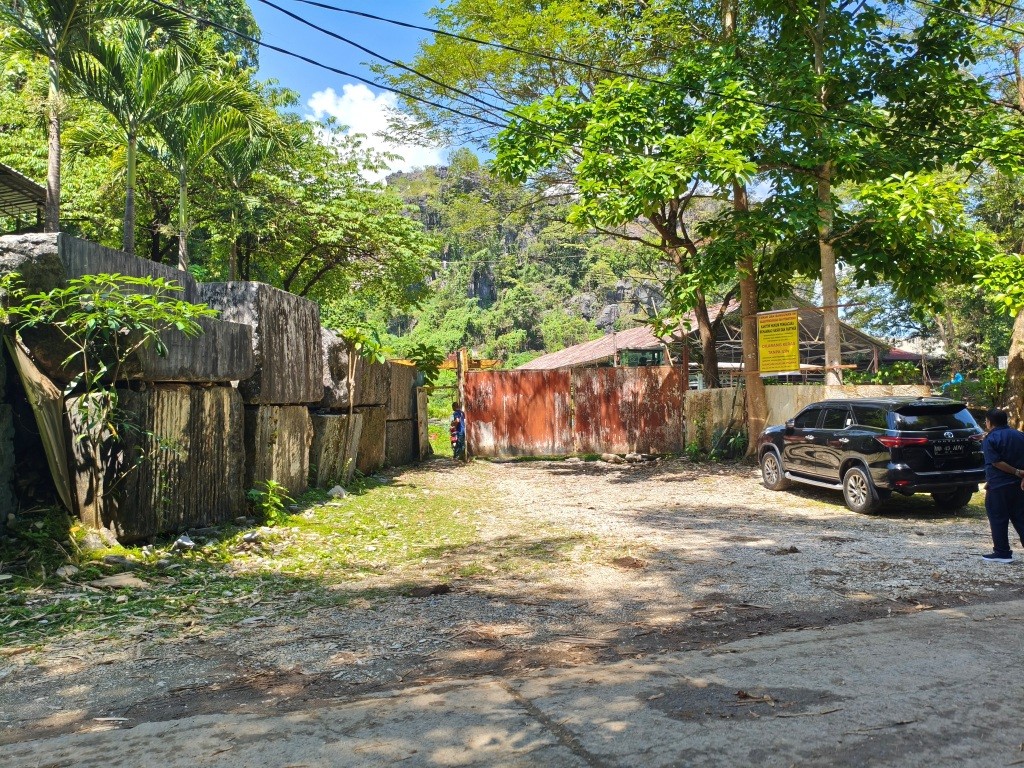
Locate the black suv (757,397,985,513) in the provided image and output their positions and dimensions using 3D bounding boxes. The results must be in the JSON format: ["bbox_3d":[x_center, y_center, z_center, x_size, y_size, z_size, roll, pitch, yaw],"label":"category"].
[{"bbox_3d":[6.120,1.140,13.530,1.860,1.820,4.800,0,-2,-9],"label":"black suv"}]

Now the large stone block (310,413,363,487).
[{"bbox_3d":[-4.221,1.396,16.799,1.000,1.500,1.900,0,-2,11],"label":"large stone block"}]

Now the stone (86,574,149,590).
[{"bbox_3d":[-3.700,1.842,7.204,0.540,0.100,0.340,1,-2,-28],"label":"stone"}]

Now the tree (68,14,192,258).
[{"bbox_3d":[-8.455,-3.698,17.104,2.700,8.500,2.700,1,-2,-26],"label":"tree"}]

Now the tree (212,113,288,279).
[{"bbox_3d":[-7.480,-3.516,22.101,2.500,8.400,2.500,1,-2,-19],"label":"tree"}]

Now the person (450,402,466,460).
[{"bbox_3d":[-1.591,1.449,22.970,0.450,1.710,0.500,1,-2,-37],"label":"person"}]

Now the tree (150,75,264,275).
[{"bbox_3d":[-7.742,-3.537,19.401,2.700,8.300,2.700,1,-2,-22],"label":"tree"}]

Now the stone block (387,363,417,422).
[{"bbox_3d":[-3.718,0.225,22.069,1.200,1.580,2.600,0,-2,7],"label":"stone block"}]

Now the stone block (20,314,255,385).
[{"bbox_3d":[-5.373,-0.520,11.501,1.500,0.950,3.400,0,-2,7],"label":"stone block"}]

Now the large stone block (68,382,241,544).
[{"bbox_3d":[-5.049,1.015,10.929,1.000,1.950,2.650,0,-2,13],"label":"large stone block"}]

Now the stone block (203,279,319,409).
[{"bbox_3d":[-4.840,-0.666,14.870,1.300,2.120,2.850,0,-2,7],"label":"stone block"}]

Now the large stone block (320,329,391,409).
[{"bbox_3d":[-4.080,-0.207,18.977,1.200,1.580,3.000,0,-2,7],"label":"large stone block"}]

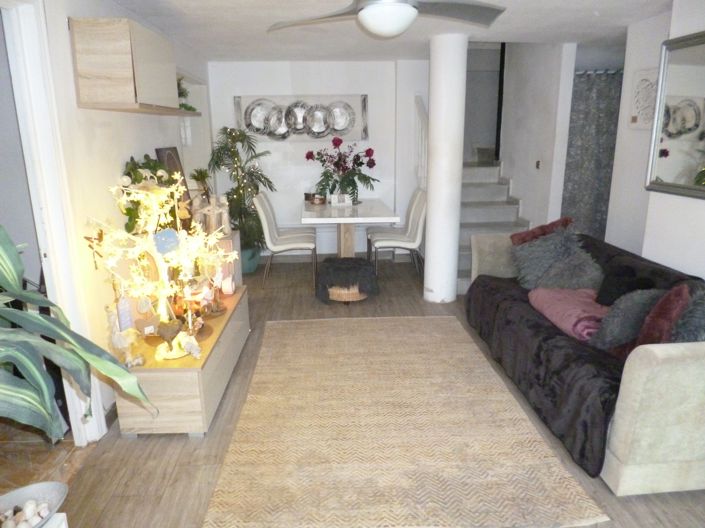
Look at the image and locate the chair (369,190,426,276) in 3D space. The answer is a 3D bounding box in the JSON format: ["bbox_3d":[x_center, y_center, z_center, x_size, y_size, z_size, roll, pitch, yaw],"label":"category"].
[{"bbox_3d":[0.515,-0.287,5.176,0.589,0.927,0.459,-1,15,-2],"label":"chair"}]

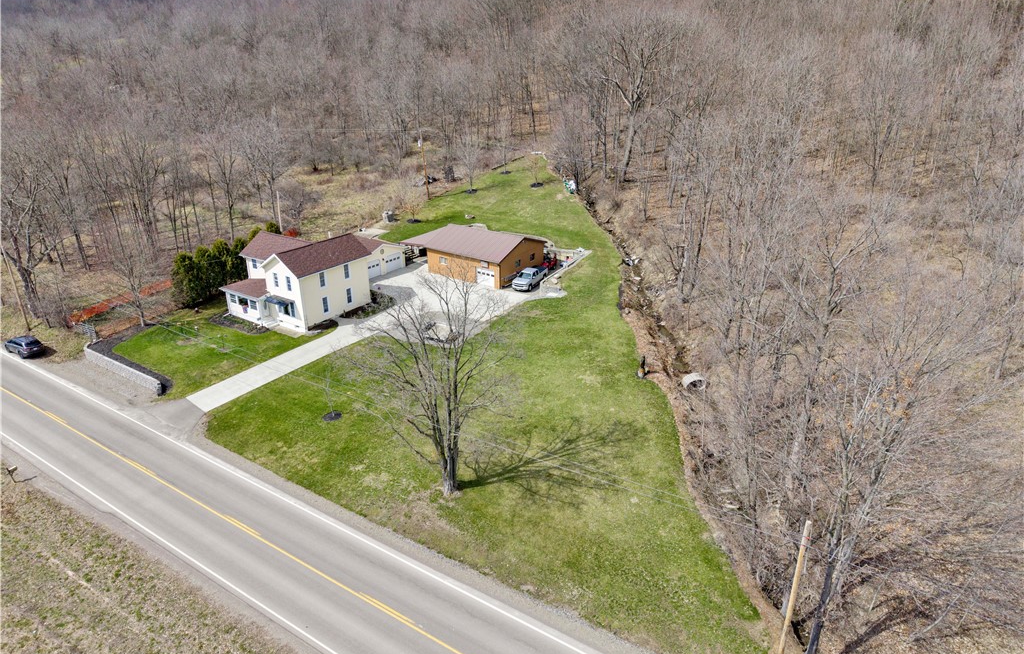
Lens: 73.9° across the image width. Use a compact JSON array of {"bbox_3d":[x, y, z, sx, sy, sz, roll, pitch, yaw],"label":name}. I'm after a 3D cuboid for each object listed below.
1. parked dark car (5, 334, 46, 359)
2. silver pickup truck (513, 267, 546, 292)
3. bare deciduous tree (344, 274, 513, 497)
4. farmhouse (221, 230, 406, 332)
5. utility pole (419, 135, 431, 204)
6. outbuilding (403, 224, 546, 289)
[{"bbox_3d":[-49.201,1.787,68.531,4.580,1.630,1.840,15,27,30],"label":"parked dark car"},{"bbox_3d":[2.119,-5.788,79.969,2.030,1.870,5.800,11,25,23],"label":"silver pickup truck"},{"bbox_3d":[-5.091,4.136,43.422,10.600,15.770,10.000,0,23,0],"label":"bare deciduous tree"},{"bbox_3d":[-20.725,-7.465,79.548,11.420,7.880,22.550,15,27,30],"label":"farmhouse"},{"bbox_3d":[-12.872,-23.693,100.936,0.450,9.920,0.450,12,29,31],"label":"utility pole"},{"bbox_3d":[-4.684,-9.948,85.718,14.790,5.000,10.580,15,27,30],"label":"outbuilding"}]

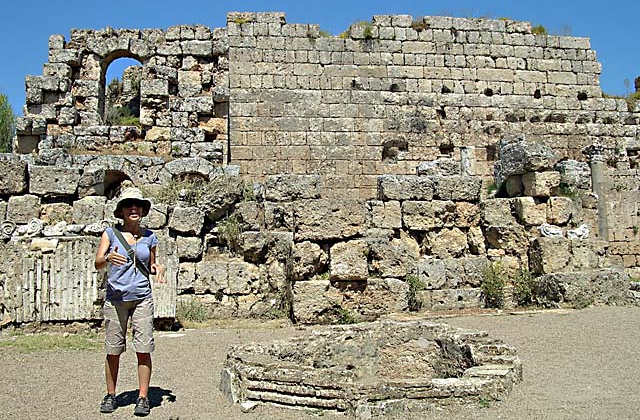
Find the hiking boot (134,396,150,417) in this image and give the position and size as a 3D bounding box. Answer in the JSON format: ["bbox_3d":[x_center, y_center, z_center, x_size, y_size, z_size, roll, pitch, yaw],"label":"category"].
[{"bbox_3d":[-1.331,1.468,4.990,0.100,0.105,0.255,0,2,-9],"label":"hiking boot"}]

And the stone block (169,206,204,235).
[{"bbox_3d":[-1.695,0.133,8.450,0.430,0.330,0.420,0,2,-10],"label":"stone block"}]

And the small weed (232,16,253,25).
[{"bbox_3d":[-1.480,-3.615,12.700,0.360,0.140,0.250,0,1,-11],"label":"small weed"}]

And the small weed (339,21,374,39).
[{"bbox_3d":[0.704,-3.495,12.900,0.630,0.310,0.350,0,1,-11],"label":"small weed"}]

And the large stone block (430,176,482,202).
[{"bbox_3d":[1.919,-0.294,9.835,0.807,0.368,0.480,-1,1,-13],"label":"large stone block"}]

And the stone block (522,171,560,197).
[{"bbox_3d":[3.340,-0.396,10.050,0.406,0.376,0.400,0,0,-9],"label":"stone block"}]

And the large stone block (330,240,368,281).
[{"bbox_3d":[0.361,0.674,9.137,0.514,0.528,0.480,0,0,-9],"label":"large stone block"}]

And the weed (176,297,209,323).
[{"bbox_3d":[-1.599,1.254,8.350,0.380,0.310,0.280,0,2,-10],"label":"weed"}]

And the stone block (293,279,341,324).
[{"bbox_3d":[-0.091,1.174,8.724,0.613,0.555,0.500,-1,1,-13],"label":"stone block"}]

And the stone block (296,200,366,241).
[{"bbox_3d":[0.103,0.137,9.137,0.970,0.528,0.550,0,0,-9],"label":"stone block"}]

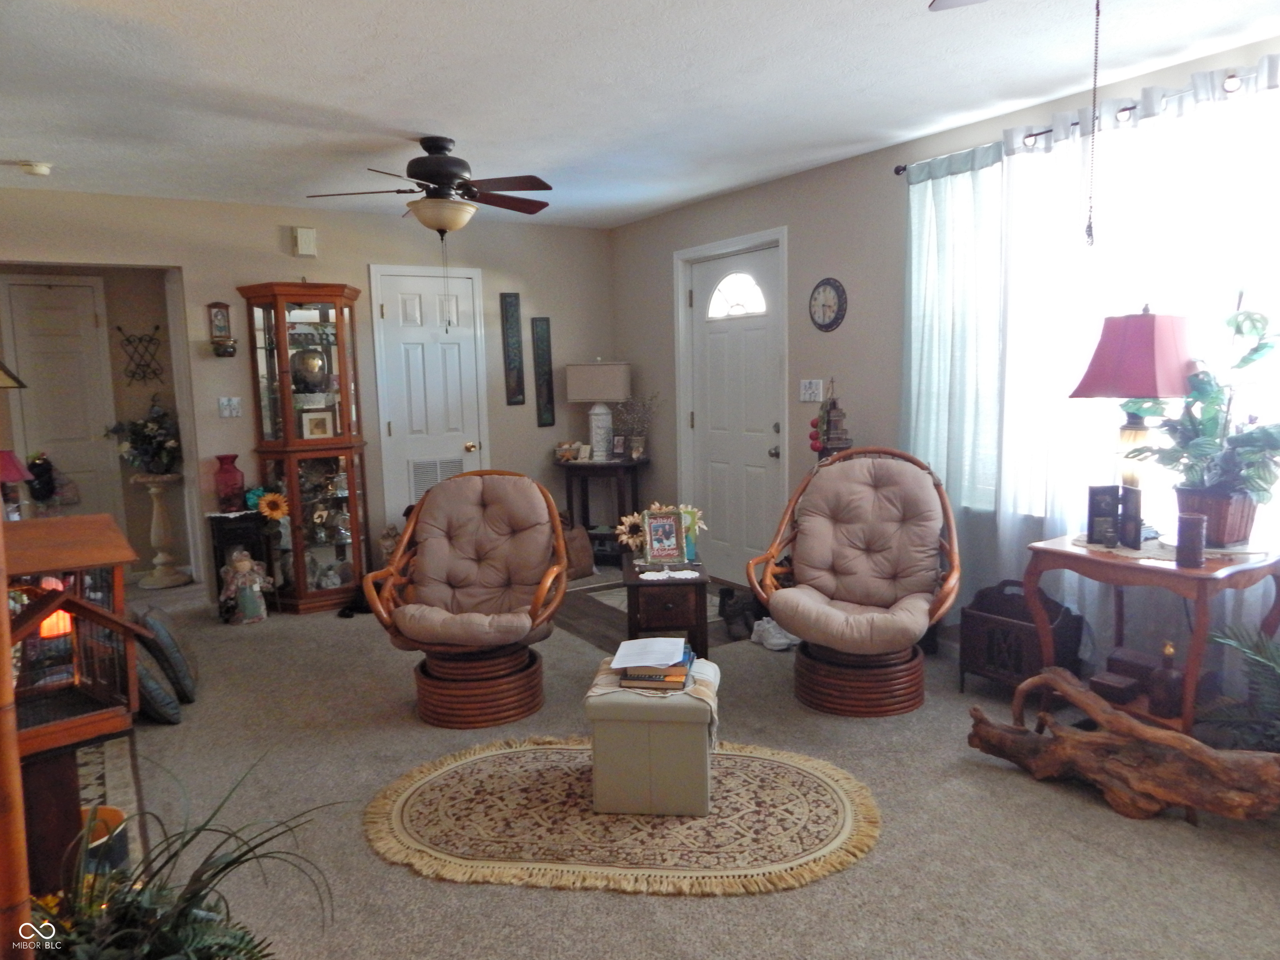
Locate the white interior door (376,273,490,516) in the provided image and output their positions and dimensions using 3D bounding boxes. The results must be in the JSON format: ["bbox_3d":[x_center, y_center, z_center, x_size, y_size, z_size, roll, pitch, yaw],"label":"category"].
[{"bbox_3d":[-1.365,-0.361,5.547,0.680,2.060,0.070,-7,10,-32],"label":"white interior door"}]

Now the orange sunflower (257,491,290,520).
[{"bbox_3d":[-2.120,0.149,4.712,0.165,0.165,0.060,-3,8,-14],"label":"orange sunflower"}]

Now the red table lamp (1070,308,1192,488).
[{"bbox_3d":[1.723,-0.177,2.840,0.330,0.820,0.330,-7,10,-32],"label":"red table lamp"}]

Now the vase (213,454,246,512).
[{"bbox_3d":[-2.395,0.020,4.747,0.190,0.350,0.190,-7,10,-32],"label":"vase"}]

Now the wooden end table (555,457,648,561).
[{"bbox_3d":[-0.287,0.244,5.849,0.700,0.730,0.370,-1,8,4],"label":"wooden end table"}]

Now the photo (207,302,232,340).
[{"bbox_3d":[-2.415,-0.917,4.676,0.110,0.205,0.035,-7,9,-34],"label":"photo"}]

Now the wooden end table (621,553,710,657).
[{"bbox_3d":[0.115,0.640,3.420,0.335,0.570,0.520,-1,8,2],"label":"wooden end table"}]

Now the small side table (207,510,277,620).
[{"bbox_3d":[-2.349,0.493,4.840,0.340,0.630,0.280,-7,10,-32],"label":"small side table"}]

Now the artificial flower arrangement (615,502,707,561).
[{"bbox_3d":[0.092,0.215,3.470,0.390,0.250,0.250,-1,8,0],"label":"artificial flower arrangement"}]

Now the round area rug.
[{"bbox_3d":[-0.067,1.033,2.617,1.642,0.015,0.919,-1,8,7],"label":"round area rug"}]

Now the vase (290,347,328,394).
[{"bbox_3d":[-1.975,-0.652,4.857,0.215,0.270,0.205,-7,9,-34],"label":"vase"}]

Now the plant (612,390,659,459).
[{"bbox_3d":[-0.036,-0.390,5.860,0.340,0.490,0.300,-1,8,3],"label":"plant"}]

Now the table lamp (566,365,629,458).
[{"bbox_3d":[-0.284,-0.495,5.825,0.440,0.710,0.270,-1,9,5],"label":"table lamp"}]

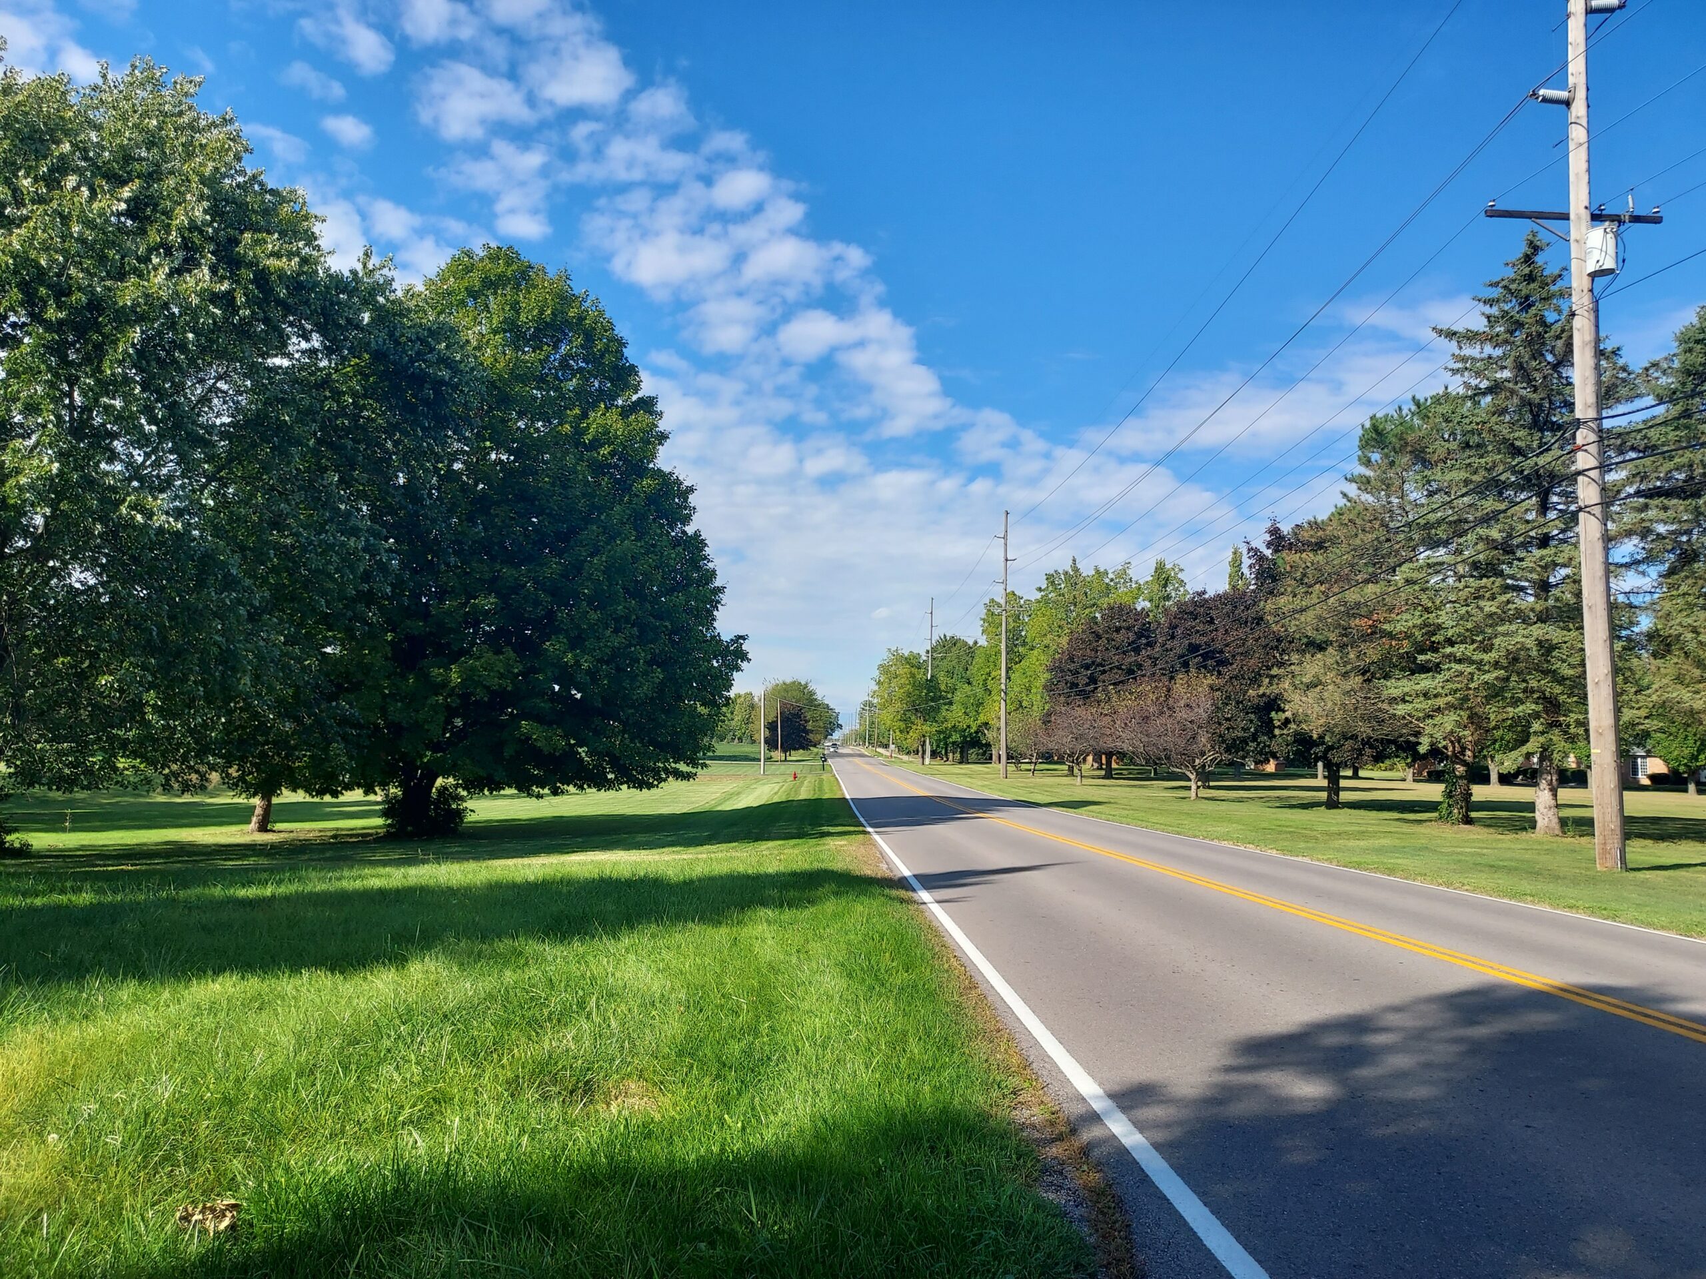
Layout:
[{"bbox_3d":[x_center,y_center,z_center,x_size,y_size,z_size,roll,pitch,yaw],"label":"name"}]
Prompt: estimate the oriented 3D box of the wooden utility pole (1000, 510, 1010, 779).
[{"bbox_3d":[10.712,0.304,82.811,0.450,18.870,0.450,1,-5,-2],"label":"wooden utility pole"}]

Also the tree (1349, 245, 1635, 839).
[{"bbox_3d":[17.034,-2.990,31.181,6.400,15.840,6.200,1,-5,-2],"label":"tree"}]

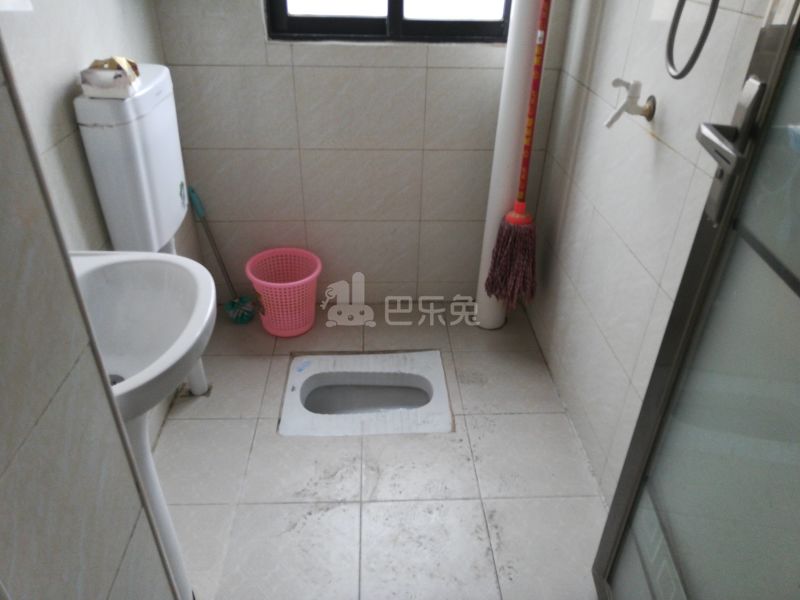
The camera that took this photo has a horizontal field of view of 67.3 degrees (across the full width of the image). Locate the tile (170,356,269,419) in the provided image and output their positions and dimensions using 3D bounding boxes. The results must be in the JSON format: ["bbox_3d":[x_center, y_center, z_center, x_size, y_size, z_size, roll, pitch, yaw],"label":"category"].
[{"bbox_3d":[-0.538,0.260,1.837,0.257,0.010,0.306,0,31,-3],"label":"tile"}]

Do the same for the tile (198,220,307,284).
[{"bbox_3d":[-0.528,-0.163,2.115,0.400,0.250,0.010,0,32,-3],"label":"tile"}]

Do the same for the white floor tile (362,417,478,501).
[{"bbox_3d":[0.049,0.420,1.616,0.300,0.010,0.300,0,32,-3],"label":"white floor tile"}]

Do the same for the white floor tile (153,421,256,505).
[{"bbox_3d":[-0.525,0.418,1.575,0.257,0.010,0.306,0,31,-3],"label":"white floor tile"}]

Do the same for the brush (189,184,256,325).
[{"bbox_3d":[-0.616,-0.142,2.038,0.105,0.480,0.105,-16,18,7],"label":"brush"}]

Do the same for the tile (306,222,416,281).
[{"bbox_3d":[-0.129,-0.168,2.142,0.399,0.249,0.010,0,32,-3],"label":"tile"}]

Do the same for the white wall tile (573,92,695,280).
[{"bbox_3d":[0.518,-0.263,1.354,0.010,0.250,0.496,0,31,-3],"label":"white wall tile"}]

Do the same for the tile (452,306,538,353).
[{"bbox_3d":[0.324,0.104,2.159,0.304,0.010,0.297,0,32,-3],"label":"tile"}]

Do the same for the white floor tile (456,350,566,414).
[{"bbox_3d":[0.336,0.258,1.883,0.300,0.010,0.300,0,32,-3],"label":"white floor tile"}]

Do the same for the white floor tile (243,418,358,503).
[{"bbox_3d":[-0.251,0.422,1.603,0.300,0.010,0.300,0,32,-3],"label":"white floor tile"}]

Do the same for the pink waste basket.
[{"bbox_3d":[-0.394,-0.018,2.091,0.256,0.238,0.256,0,32,-3],"label":"pink waste basket"}]

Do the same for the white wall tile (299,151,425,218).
[{"bbox_3d":[-0.124,-0.378,2.000,0.400,0.250,0.010,0,32,-3],"label":"white wall tile"}]

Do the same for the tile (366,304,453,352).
[{"bbox_3d":[0.021,0.105,2.144,0.299,0.010,0.297,0,32,-3],"label":"tile"}]

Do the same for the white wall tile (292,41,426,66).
[{"bbox_3d":[-0.115,-0.735,1.800,0.399,0.067,0.010,0,31,-3],"label":"white wall tile"}]

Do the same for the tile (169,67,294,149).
[{"bbox_3d":[-0.511,-0.598,1.863,0.387,0.250,0.010,0,31,-3],"label":"tile"}]

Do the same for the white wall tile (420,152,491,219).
[{"bbox_3d":[0.274,-0.386,2.030,0.399,0.250,0.010,0,31,-3],"label":"white wall tile"}]

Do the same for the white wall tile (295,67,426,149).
[{"bbox_3d":[-0.119,-0.599,1.882,0.399,0.250,0.010,0,31,-3],"label":"white wall tile"}]

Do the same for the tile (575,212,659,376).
[{"bbox_3d":[0.521,-0.023,1.453,0.010,0.251,0.400,-1,32,-3],"label":"tile"}]

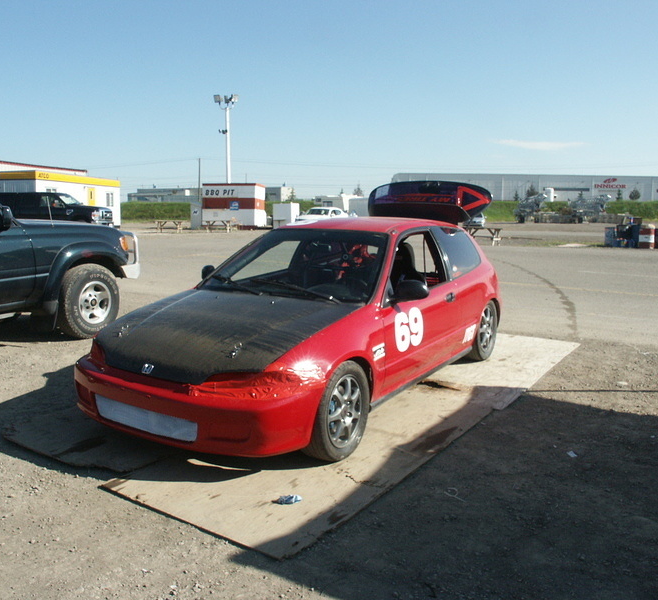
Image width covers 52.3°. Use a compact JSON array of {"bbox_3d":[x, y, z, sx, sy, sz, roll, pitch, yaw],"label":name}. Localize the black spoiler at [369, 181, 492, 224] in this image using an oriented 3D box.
[{"bbox_3d":[0.865,-0.951,6.528,1.280,0.410,0.600,5,9,31],"label":"black spoiler"}]

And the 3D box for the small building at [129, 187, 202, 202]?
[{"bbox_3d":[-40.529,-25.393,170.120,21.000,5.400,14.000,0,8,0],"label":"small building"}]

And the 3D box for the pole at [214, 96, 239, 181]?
[{"bbox_3d":[-8.631,-11.718,55.908,2.000,10.400,1.200,0,8,0],"label":"pole"}]

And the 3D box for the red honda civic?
[{"bbox_3d":[0.037,-0.035,5.270,1.720,1.490,4.070,5,9,31],"label":"red honda civic"}]

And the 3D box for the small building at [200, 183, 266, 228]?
[{"bbox_3d":[-6.436,-6.346,44.954,3.390,2.850,3.800,0,8,0],"label":"small building"}]

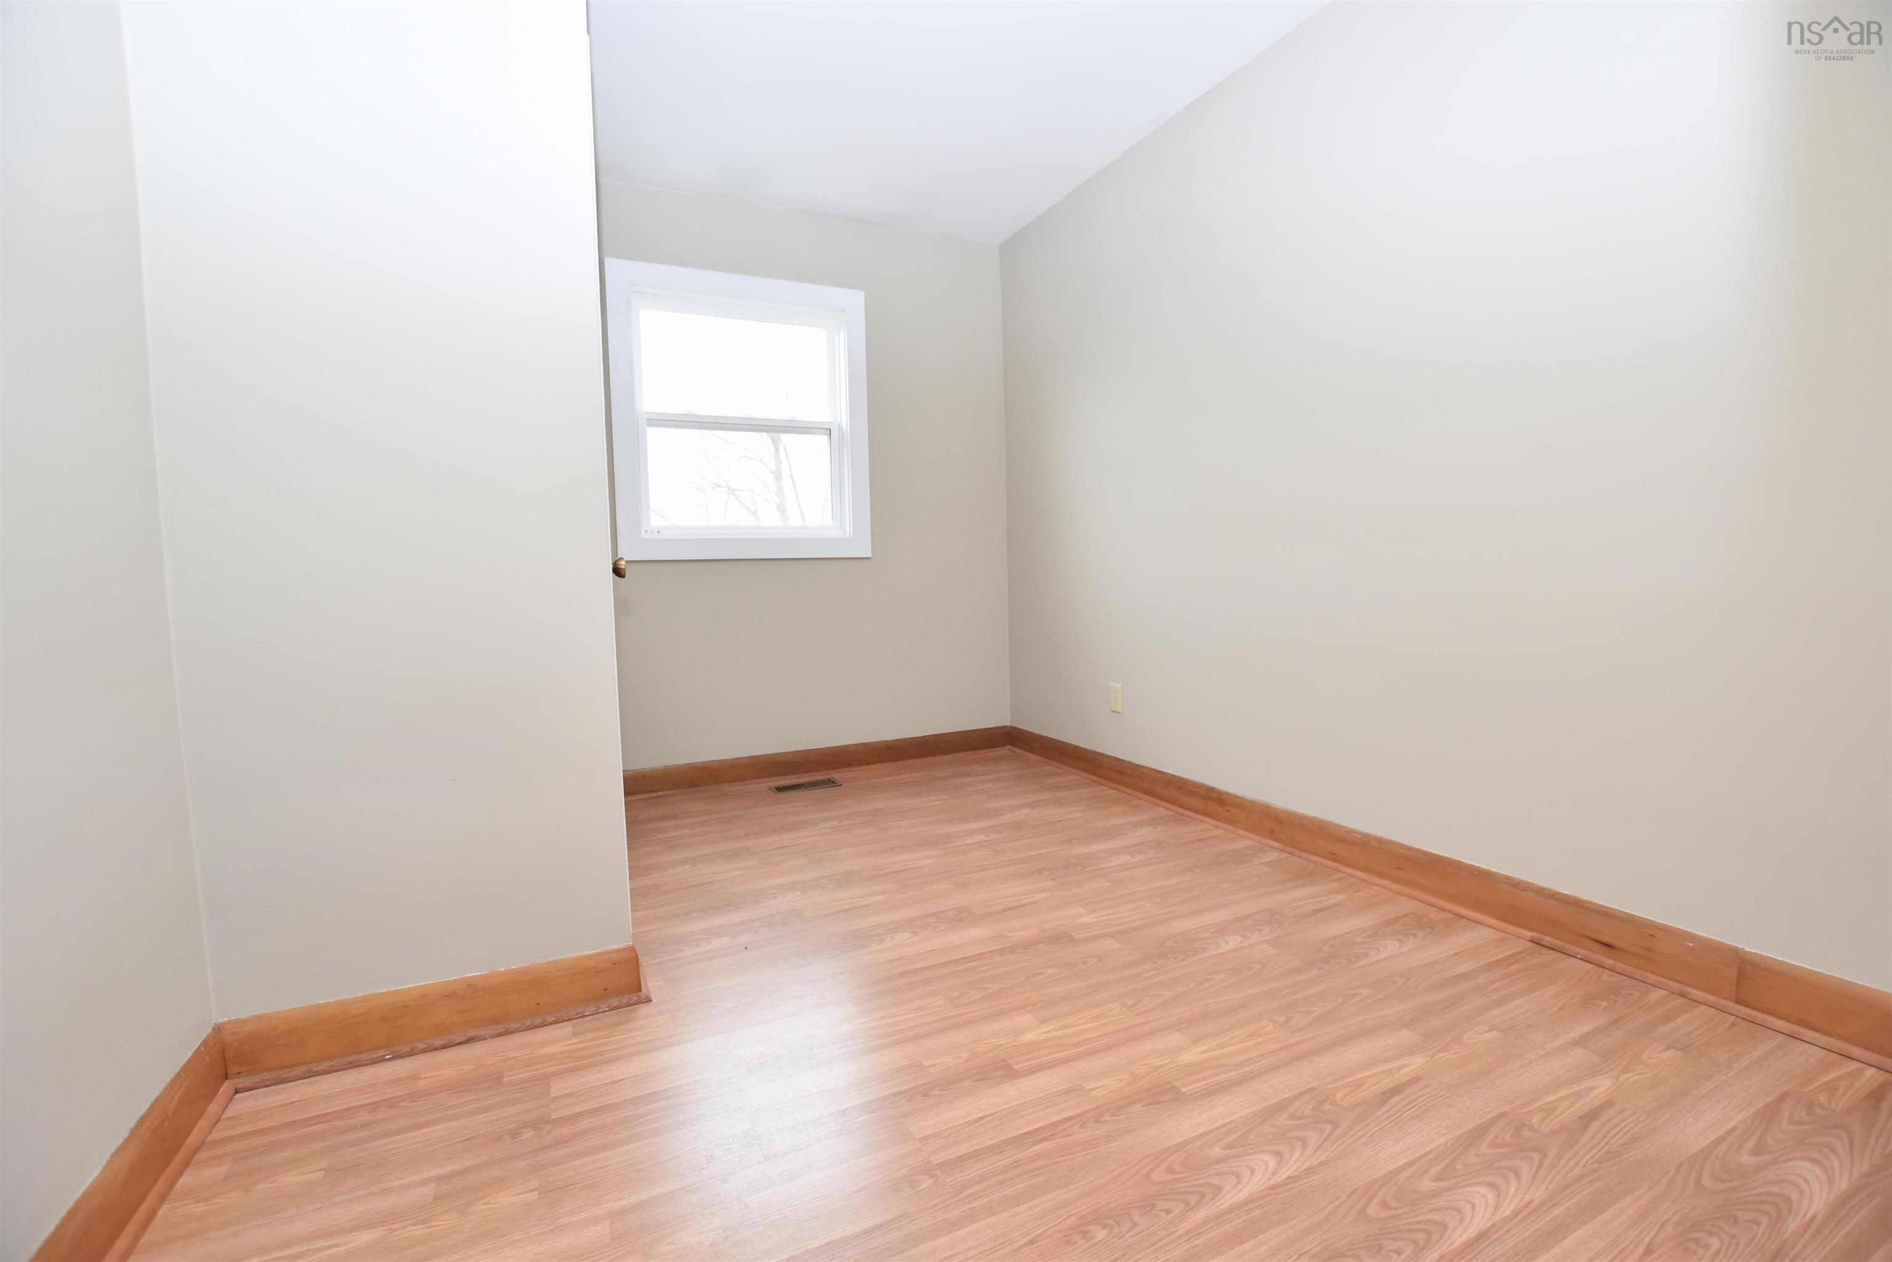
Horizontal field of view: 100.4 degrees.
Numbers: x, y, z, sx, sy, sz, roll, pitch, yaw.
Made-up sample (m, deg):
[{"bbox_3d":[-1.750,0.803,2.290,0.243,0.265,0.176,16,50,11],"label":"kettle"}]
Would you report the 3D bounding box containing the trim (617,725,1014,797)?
[{"bbox_3d":[-0.521,0.585,3.579,1.864,0.114,0.022,-3,4,-25],"label":"trim"}]

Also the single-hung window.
[{"bbox_3d":[-0.853,-0.899,3.378,1.068,1.182,0.091,-3,4,-25],"label":"single-hung window"}]

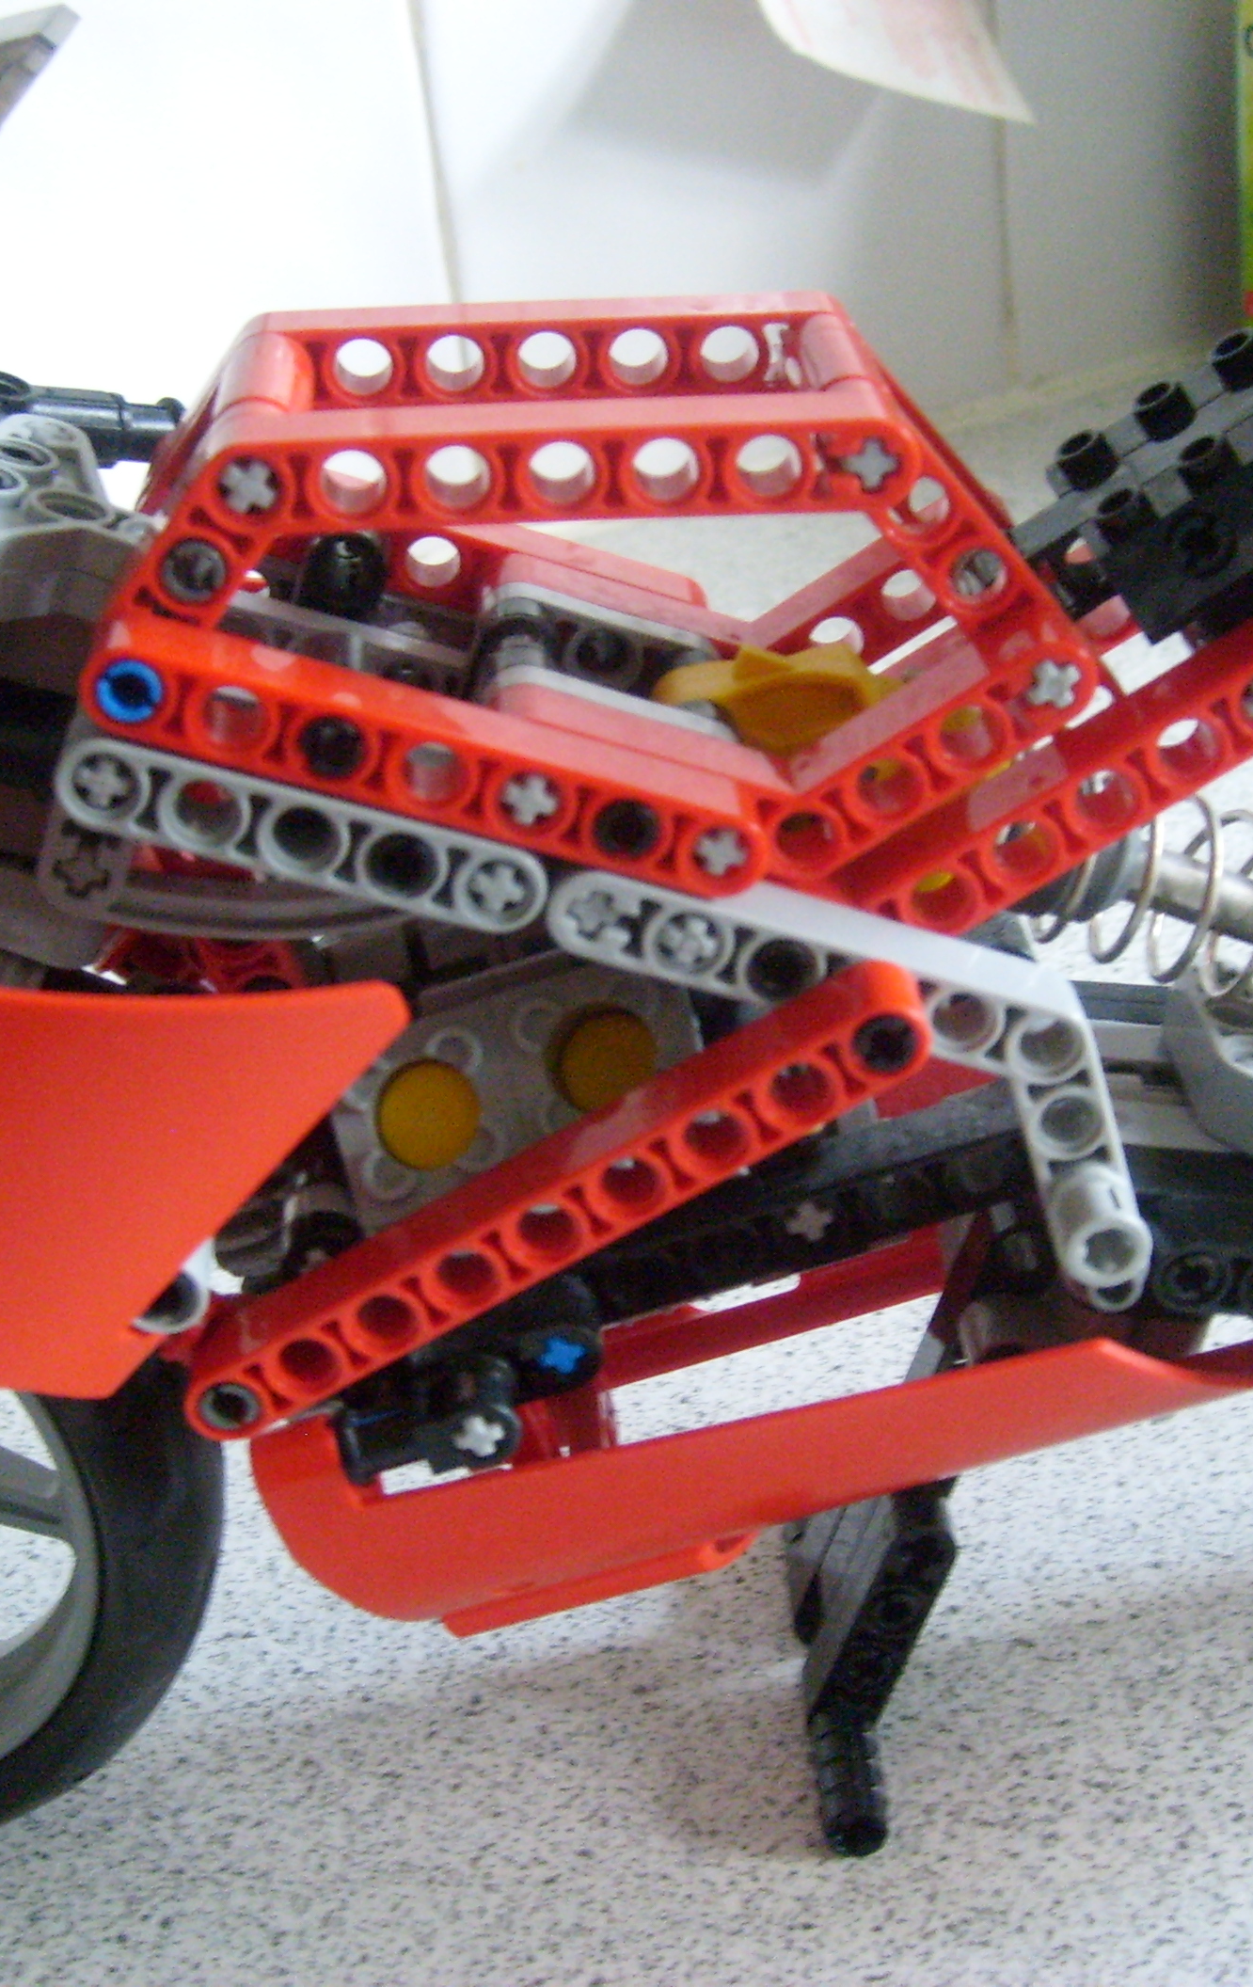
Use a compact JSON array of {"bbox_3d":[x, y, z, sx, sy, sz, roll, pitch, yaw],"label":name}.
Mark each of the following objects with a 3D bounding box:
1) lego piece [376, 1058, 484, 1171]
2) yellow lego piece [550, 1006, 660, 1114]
[{"bbox_3d":[-0.017,0.011,0.238,0.010,0.010,0.005,-3,-15,9],"label":"lego piece"},{"bbox_3d":[-0.001,0.007,0.239,0.010,0.010,0.005,-3,-15,9],"label":"yellow lego piece"}]

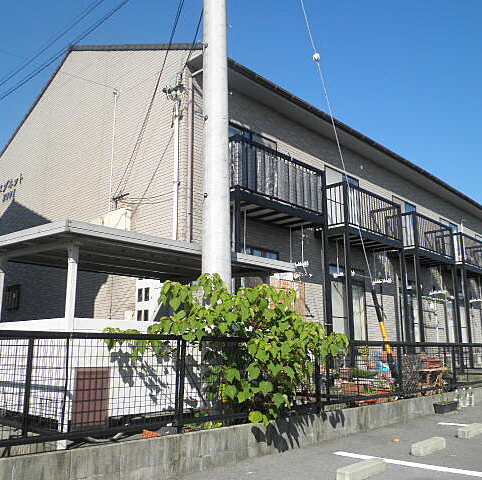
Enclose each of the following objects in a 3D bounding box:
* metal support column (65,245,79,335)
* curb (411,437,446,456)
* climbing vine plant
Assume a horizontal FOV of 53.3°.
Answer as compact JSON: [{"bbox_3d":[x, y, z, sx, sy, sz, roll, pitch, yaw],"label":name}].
[{"bbox_3d":[-1.439,0.862,4.052,0.065,1.700,0.065,-13,-18,43],"label":"metal support column"},{"bbox_3d":[1.880,2.071,4.810,0.120,0.090,0.600,-13,-18,43],"label":"curb"},{"bbox_3d":[-0.021,1.108,4.861,0.950,1.450,2.950,-13,-18,43],"label":"climbing vine plant"}]

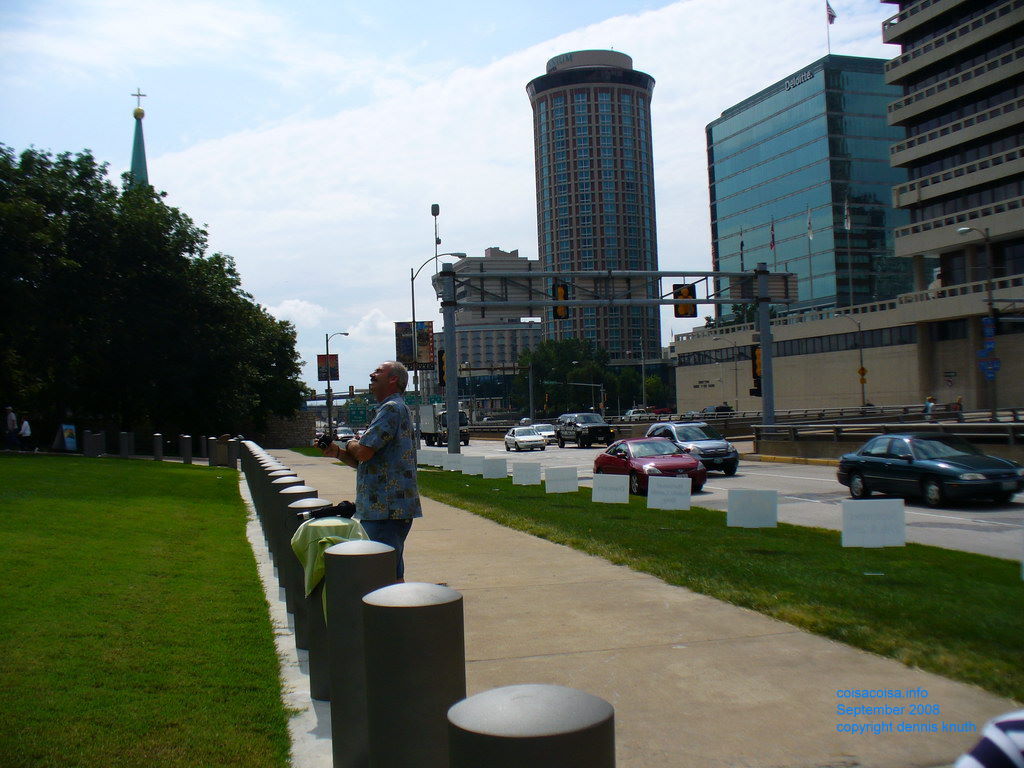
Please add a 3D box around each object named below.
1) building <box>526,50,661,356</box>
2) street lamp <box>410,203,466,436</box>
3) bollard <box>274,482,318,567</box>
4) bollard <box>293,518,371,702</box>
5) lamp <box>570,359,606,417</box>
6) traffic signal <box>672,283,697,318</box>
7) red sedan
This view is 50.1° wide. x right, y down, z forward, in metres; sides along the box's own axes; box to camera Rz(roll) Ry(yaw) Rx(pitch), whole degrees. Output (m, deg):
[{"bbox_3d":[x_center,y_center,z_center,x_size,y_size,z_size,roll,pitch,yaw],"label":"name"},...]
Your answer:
[{"bbox_3d":[21.073,-35.296,266.747,31.000,85.000,31.000,-2,-1,0],"label":"building"},{"bbox_3d":[-3.228,-1.513,49.818,2.600,10.100,0.450,-2,-1,-14],"label":"street lamp"},{"bbox_3d":[-1.577,1.254,8.165,0.285,0.965,0.285,-2,-1,-17],"label":"bollard"},{"bbox_3d":[-0.923,1.182,5.716,0.285,0.965,0.285,-2,-1,-17],"label":"bollard"},{"bbox_3d":[10.525,1.096,160.001,3.400,9.300,0.500,-2,-1,-14],"label":"lamp"},{"bbox_3d":[6.878,-3.304,43.566,0.920,1.340,0.400,-2,-1,-14],"label":"traffic signal"},{"bbox_3d":[3.638,2.173,29.564,1.810,1.420,4.700,-2,-1,-13],"label":"red sedan"}]

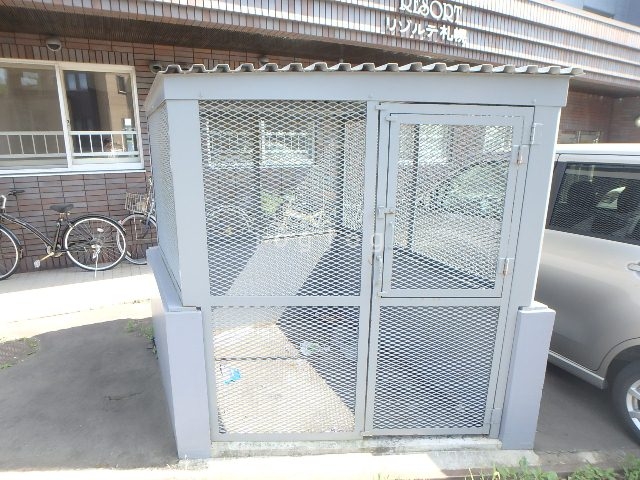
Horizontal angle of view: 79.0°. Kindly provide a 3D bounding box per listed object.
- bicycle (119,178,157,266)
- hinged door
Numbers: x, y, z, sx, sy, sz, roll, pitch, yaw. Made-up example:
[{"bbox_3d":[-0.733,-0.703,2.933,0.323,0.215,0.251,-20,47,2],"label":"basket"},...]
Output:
[{"bbox_3d":[-1.781,-0.273,5.281,1.780,1.120,0.560,-7,17,-24],"label":"bicycle"},{"bbox_3d":[0.590,-0.138,1.785,0.615,0.850,0.050,0,14,-2],"label":"hinged door"}]

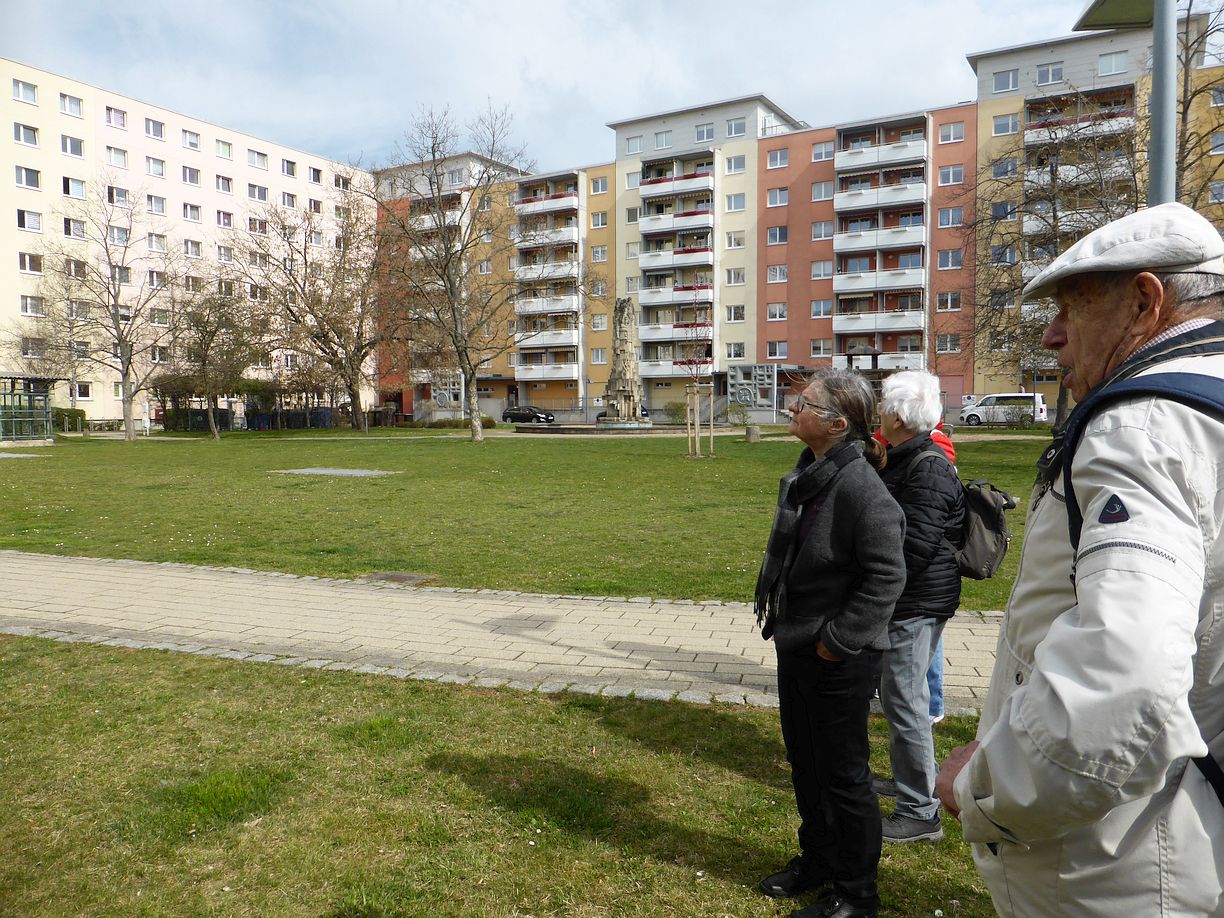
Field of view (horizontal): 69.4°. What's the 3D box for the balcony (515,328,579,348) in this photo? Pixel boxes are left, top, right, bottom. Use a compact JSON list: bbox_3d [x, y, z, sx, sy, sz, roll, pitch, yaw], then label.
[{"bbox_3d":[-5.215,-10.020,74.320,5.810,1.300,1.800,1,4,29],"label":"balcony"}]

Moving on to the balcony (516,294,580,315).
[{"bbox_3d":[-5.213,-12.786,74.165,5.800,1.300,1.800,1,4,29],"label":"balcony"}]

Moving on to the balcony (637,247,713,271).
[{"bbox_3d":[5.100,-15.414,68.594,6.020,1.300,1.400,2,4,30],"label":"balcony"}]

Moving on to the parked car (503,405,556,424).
[{"bbox_3d":[-6.783,-3.700,72.260,4.200,1.480,1.760,1,4,29],"label":"parked car"}]

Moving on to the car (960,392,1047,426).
[{"bbox_3d":[24.114,-3.022,54.431,4.920,1.970,1.920,2,4,34],"label":"car"}]

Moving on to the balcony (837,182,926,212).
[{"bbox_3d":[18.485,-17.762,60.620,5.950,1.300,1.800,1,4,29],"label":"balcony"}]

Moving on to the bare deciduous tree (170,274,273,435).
[{"bbox_3d":[-17.373,-4.501,38.796,4.600,7.290,4.600,0,3,0],"label":"bare deciduous tree"}]

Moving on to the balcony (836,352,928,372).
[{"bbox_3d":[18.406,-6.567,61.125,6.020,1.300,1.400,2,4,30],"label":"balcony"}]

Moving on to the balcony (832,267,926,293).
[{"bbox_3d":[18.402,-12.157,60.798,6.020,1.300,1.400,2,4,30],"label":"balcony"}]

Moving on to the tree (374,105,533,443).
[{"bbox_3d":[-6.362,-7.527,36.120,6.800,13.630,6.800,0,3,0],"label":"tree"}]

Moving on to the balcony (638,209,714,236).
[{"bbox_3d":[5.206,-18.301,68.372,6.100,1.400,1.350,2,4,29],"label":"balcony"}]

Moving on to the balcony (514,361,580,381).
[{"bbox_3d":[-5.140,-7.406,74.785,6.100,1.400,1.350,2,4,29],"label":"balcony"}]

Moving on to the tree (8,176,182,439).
[{"bbox_3d":[-25.648,-7.529,44.148,7.700,13.150,7.700,0,3,0],"label":"tree"}]

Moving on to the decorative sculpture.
[{"bbox_3d":[0.765,-5.721,52.000,2.750,7.610,2.750,1,4,29],"label":"decorative sculpture"}]

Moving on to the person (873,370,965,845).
[{"bbox_3d":[1.128,0.495,3.297,0.400,1.650,0.500,0,3,9],"label":"person"}]

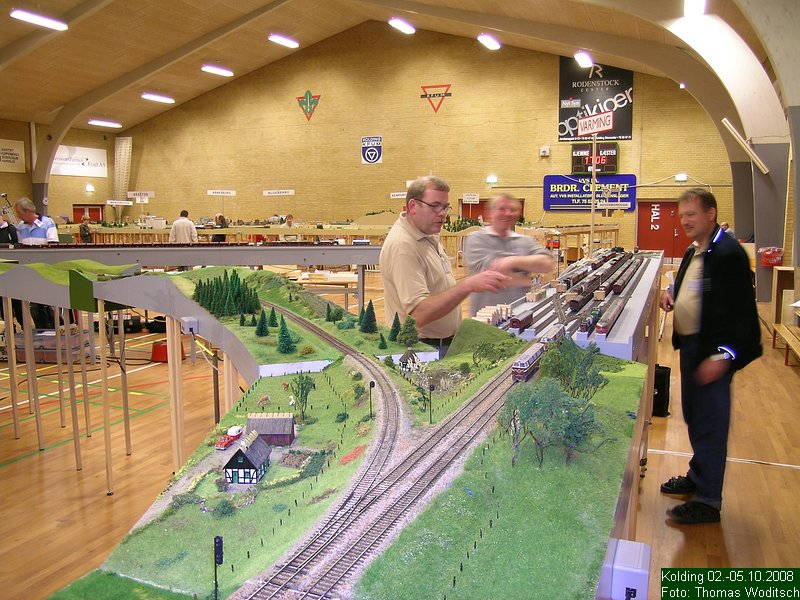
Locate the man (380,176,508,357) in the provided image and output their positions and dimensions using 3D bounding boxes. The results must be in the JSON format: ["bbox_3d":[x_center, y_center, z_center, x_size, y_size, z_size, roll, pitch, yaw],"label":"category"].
[{"bbox_3d":[0.205,0.351,2.994,0.540,1.820,0.480,4,9,26],"label":"man"}]

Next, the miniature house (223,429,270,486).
[{"bbox_3d":[-0.228,0.233,0.968,0.052,0.058,0.076,1,8,4],"label":"miniature house"}]

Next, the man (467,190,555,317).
[{"bbox_3d":[0.606,0.278,3.721,0.500,1.770,0.380,-2,8,-12],"label":"man"}]

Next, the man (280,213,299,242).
[{"bbox_3d":[-2.599,-1.203,15.310,0.500,1.640,0.340,-1,8,-7],"label":"man"}]

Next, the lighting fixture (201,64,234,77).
[{"bbox_3d":[-6.826,-8.561,24.244,0.300,0.130,1.600,-14,2,23],"label":"lighting fixture"}]

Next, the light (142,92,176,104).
[{"bbox_3d":[-9.590,-7.988,25.785,0.280,0.110,1.500,3,8,23],"label":"light"}]

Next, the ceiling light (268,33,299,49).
[{"bbox_3d":[-4.146,-9.222,23.086,0.300,0.130,1.600,-14,2,23],"label":"ceiling light"}]

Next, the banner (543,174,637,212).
[{"bbox_3d":[6.378,-3.587,21.833,3.035,1.245,0.050,3,8,23],"label":"banner"}]

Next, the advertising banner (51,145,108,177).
[{"bbox_3d":[-13.794,-5.925,27.733,0.050,1.202,3.150,3,8,23],"label":"advertising banner"}]

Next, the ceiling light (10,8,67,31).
[{"bbox_3d":[-9.956,-7.717,17.920,0.280,0.110,1.500,3,8,23],"label":"ceiling light"}]

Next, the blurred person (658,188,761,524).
[{"bbox_3d":[1.715,0.290,3.586,0.460,1.800,0.520,0,8,-3],"label":"blurred person"}]

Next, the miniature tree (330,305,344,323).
[{"bbox_3d":[-0.194,0.048,2.017,0.037,0.056,0.037,0,8,0],"label":"miniature tree"}]

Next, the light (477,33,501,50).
[{"bbox_3d":[2.831,-8.134,20.442,0.280,0.110,1.500,3,8,23],"label":"light"}]

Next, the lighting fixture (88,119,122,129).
[{"bbox_3d":[-12.154,-7.251,26.705,0.300,0.130,1.600,-14,2,23],"label":"lighting fixture"}]

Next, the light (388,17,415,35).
[{"bbox_3d":[0.068,-9.231,21.840,0.300,0.130,1.600,19,14,19],"label":"light"}]

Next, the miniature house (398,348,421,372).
[{"bbox_3d":[0.025,0.136,1.483,0.042,0.046,0.046,6,9,34],"label":"miniature house"}]

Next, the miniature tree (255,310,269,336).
[{"bbox_3d":[-0.416,0.069,1.967,0.042,0.080,0.042,0,8,0],"label":"miniature tree"}]

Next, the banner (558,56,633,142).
[{"bbox_3d":[6.424,-6.628,21.165,2.320,2.780,0.050,3,8,22],"label":"banner"}]

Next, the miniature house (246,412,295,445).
[{"bbox_3d":[-0.199,0.197,1.003,0.068,0.044,0.050,0,8,-1],"label":"miniature house"}]

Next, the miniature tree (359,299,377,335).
[{"bbox_3d":[-0.087,0.049,1.909,0.054,0.100,0.054,0,8,0],"label":"miniature tree"}]

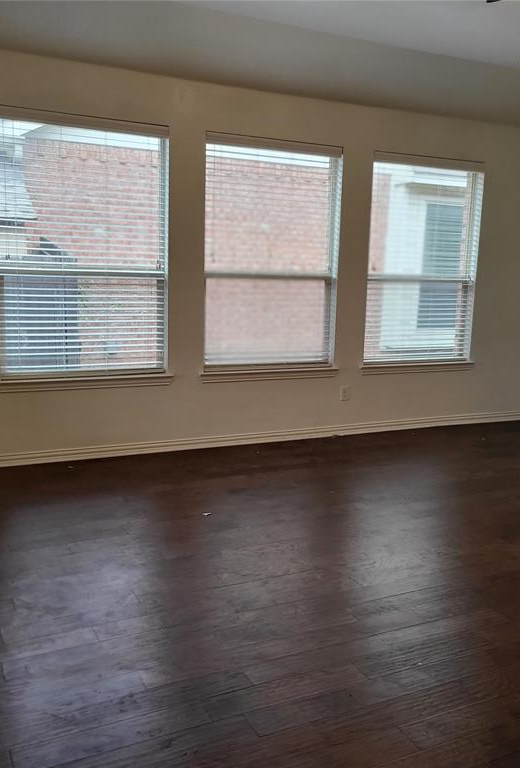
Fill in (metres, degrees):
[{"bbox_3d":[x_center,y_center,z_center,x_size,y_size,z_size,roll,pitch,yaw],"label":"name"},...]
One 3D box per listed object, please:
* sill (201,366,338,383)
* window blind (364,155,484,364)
[{"bbox_3d":[0.081,-0.080,5.740,1.250,0.084,0.125,-3,10,-27],"label":"sill"},{"bbox_3d":[1.450,-1.066,6.284,1.200,1.755,0.065,-3,10,-27],"label":"window blind"}]

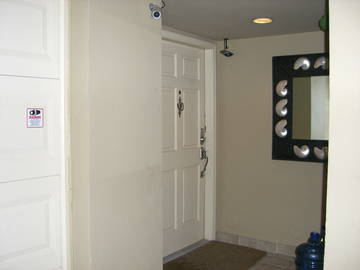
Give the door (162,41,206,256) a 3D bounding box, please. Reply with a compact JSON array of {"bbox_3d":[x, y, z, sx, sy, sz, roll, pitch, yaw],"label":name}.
[{"bbox_3d":[-0.017,0.132,3.817,0.045,2.030,0.910,2,4,36],"label":"door"}]

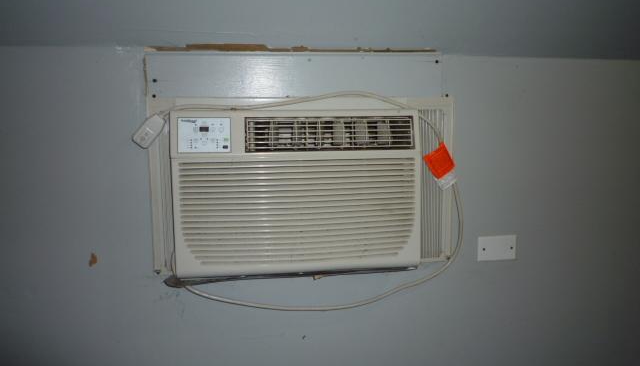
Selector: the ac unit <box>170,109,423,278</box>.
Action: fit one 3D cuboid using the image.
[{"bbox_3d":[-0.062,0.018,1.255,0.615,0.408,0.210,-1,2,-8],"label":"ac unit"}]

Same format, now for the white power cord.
[{"bbox_3d":[-0.015,0.053,1.222,0.837,0.586,0.090,-1,2,-8],"label":"white power cord"}]

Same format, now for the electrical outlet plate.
[{"bbox_3d":[0.514,0.189,1.338,0.114,0.070,0.008,-1,2,-8],"label":"electrical outlet plate"}]

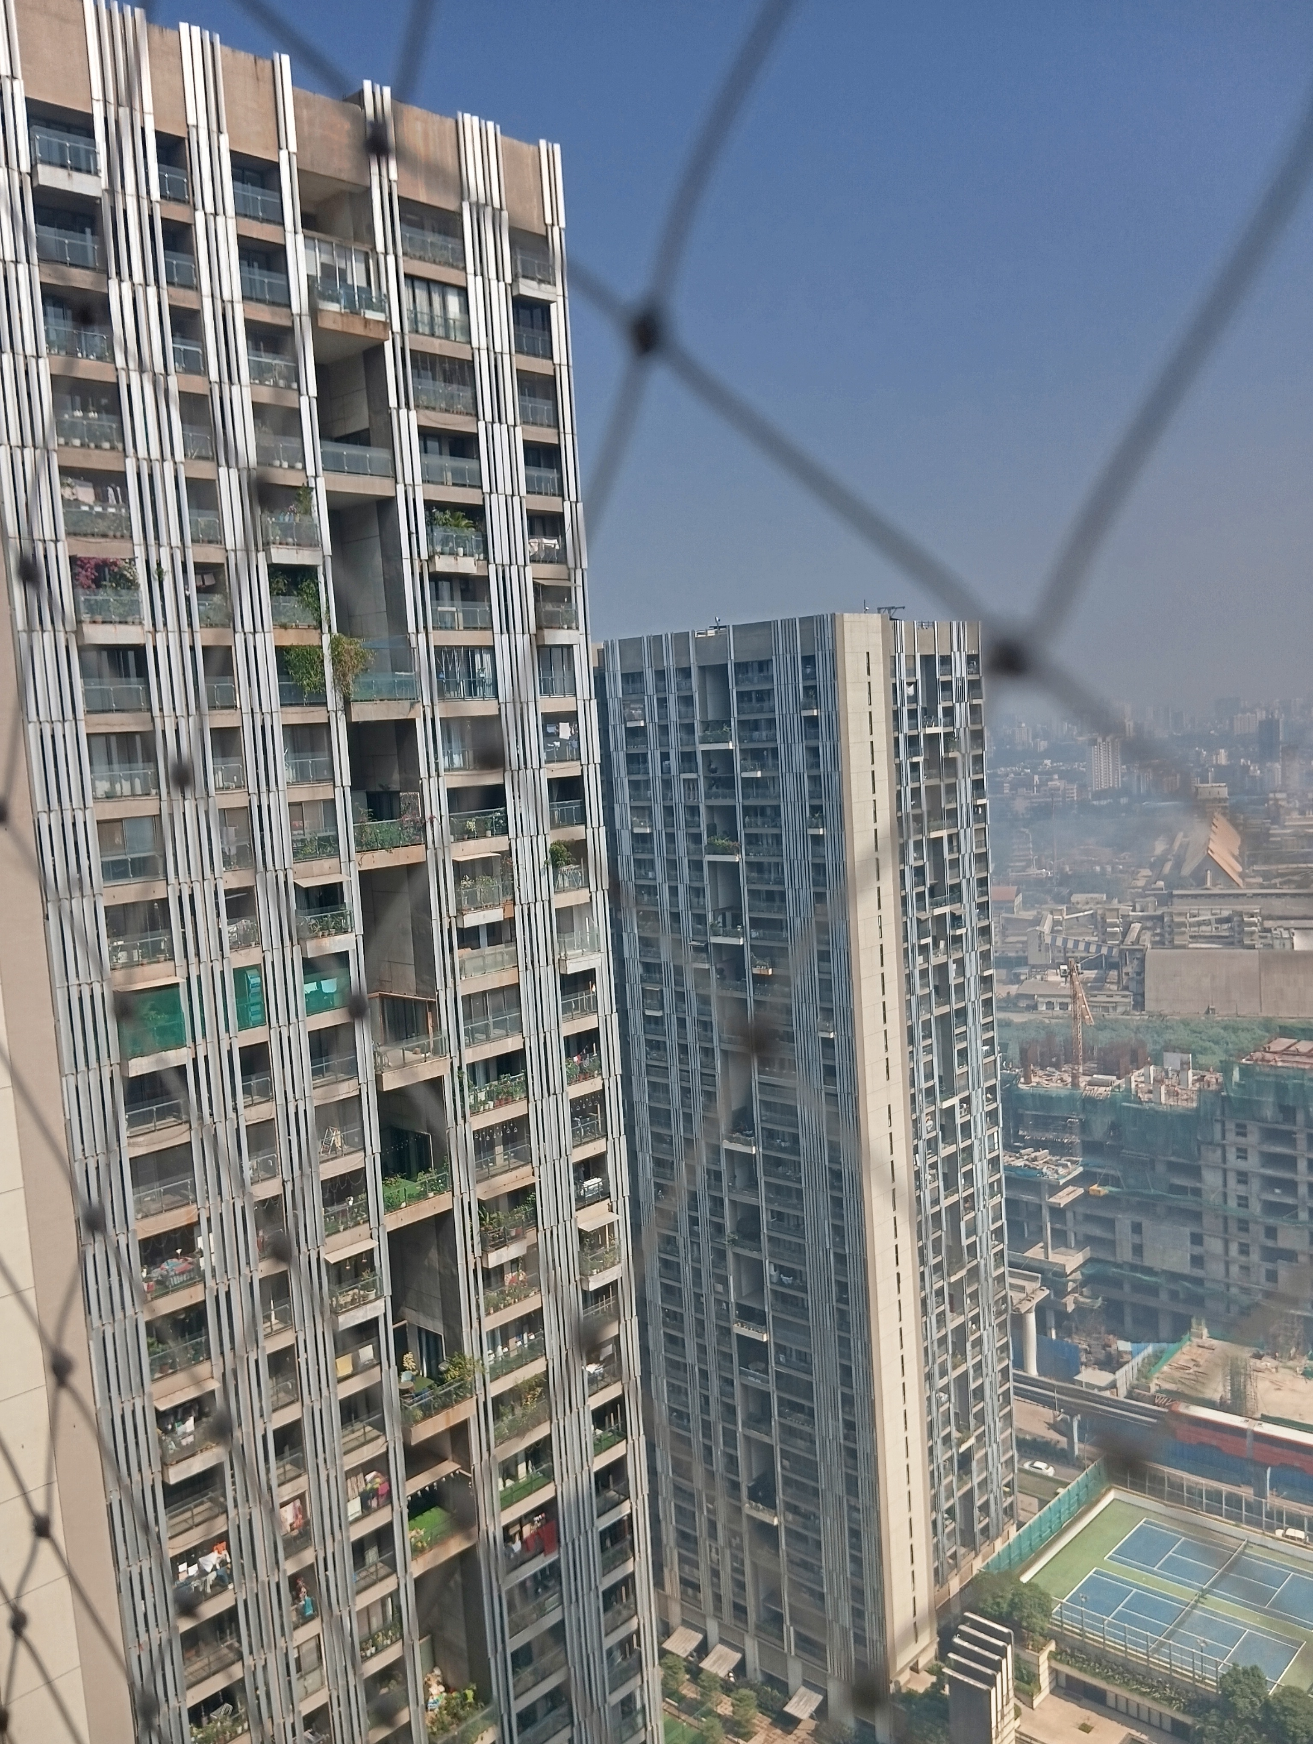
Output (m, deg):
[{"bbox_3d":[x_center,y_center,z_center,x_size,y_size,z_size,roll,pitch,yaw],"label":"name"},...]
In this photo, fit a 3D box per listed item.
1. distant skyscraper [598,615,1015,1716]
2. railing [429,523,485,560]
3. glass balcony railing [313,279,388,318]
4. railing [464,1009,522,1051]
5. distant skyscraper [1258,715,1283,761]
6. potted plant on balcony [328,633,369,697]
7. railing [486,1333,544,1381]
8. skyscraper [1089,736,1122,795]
[{"bbox_3d":[20.809,30.535,167.626,34.270,117.114,36.356,2,8,43],"label":"distant skyscraper"},{"bbox_3d":[-8.273,-13.835,59.503,0.550,1.160,3.080,2,8,43],"label":"railing"},{"bbox_3d":[-11.991,-22.253,55.284,0.460,1.140,3.350,2,8,43],"label":"glass balcony railing"},{"bbox_3d":[-7.146,6.805,61.751,0.150,1.140,3.250,2,8,43],"label":"railing"},{"bbox_3d":[902.295,-189.800,2076.184,36.000,79.500,30.000,-1,6,24],"label":"distant skyscraper"},{"bbox_3d":[-12.132,-8.123,55.512,1.050,2.500,1.600,2,8,43],"label":"potted plant on balcony"},{"bbox_3d":[-6.238,21.651,63.156,0.150,1.160,3.270,2,8,43],"label":"railing"},{"bbox_3d":[478.281,-105.501,1506.424,33.000,74.500,26.000,-2,6,18],"label":"skyscraper"}]

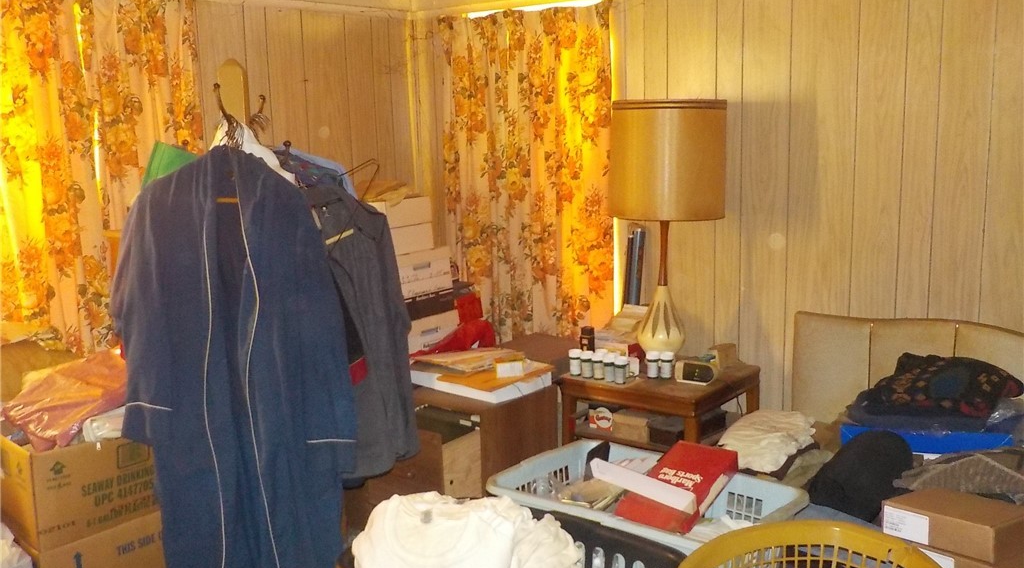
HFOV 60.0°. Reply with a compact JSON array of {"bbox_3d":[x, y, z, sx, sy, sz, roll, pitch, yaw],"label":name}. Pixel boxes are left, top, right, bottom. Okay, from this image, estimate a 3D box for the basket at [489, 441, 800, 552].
[{"bbox_3d":[0.294,0.574,1.960,0.605,0.262,0.395,7,14,39],"label":"basket"}]

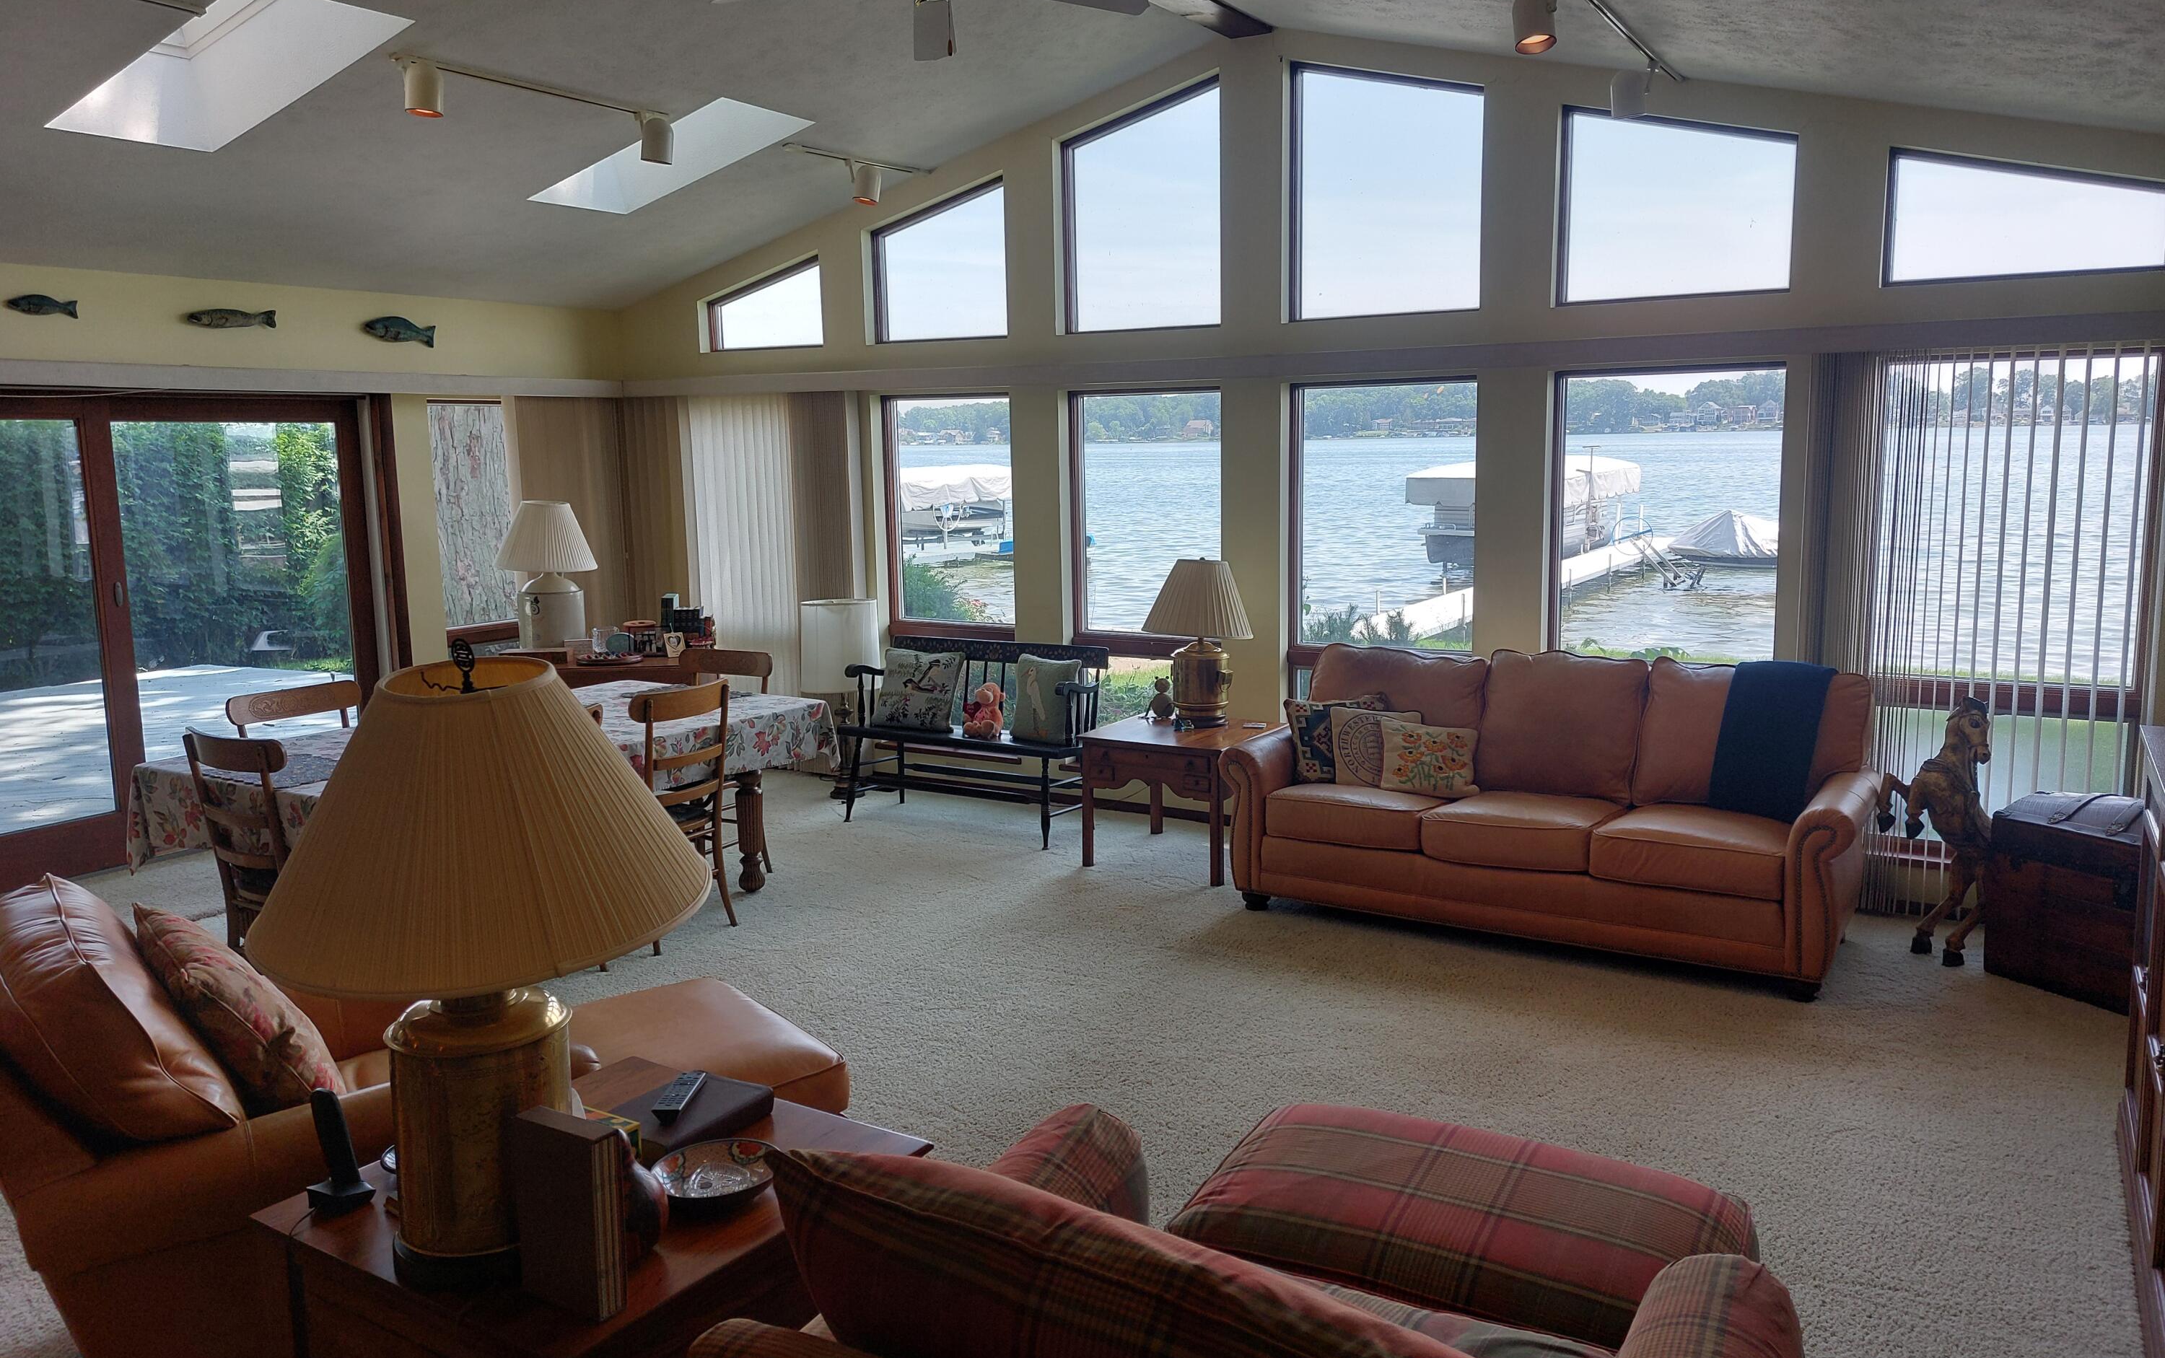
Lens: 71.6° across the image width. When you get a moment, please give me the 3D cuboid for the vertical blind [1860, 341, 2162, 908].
[{"bbox_3d":[3.239,-0.127,5.420,0.916,2.094,0.100,5,11,32],"label":"vertical blind"}]

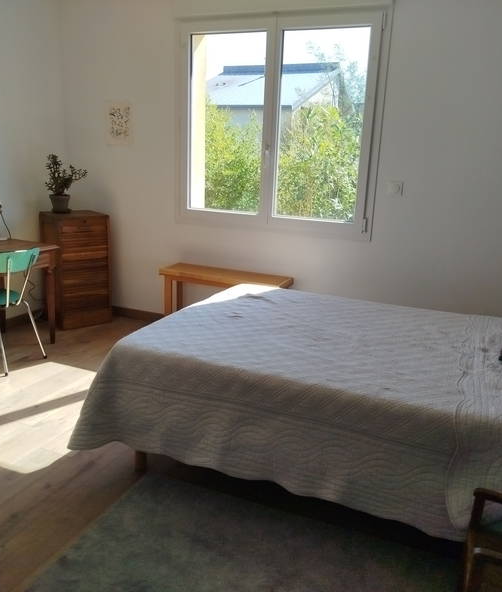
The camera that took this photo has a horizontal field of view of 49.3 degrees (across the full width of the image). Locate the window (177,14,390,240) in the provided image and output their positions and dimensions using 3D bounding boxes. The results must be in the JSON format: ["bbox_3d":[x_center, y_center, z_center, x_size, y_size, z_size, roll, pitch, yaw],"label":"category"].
[{"bbox_3d":[0.157,-1.273,4.185,1.620,1.560,0.090,8,15,21],"label":"window"}]

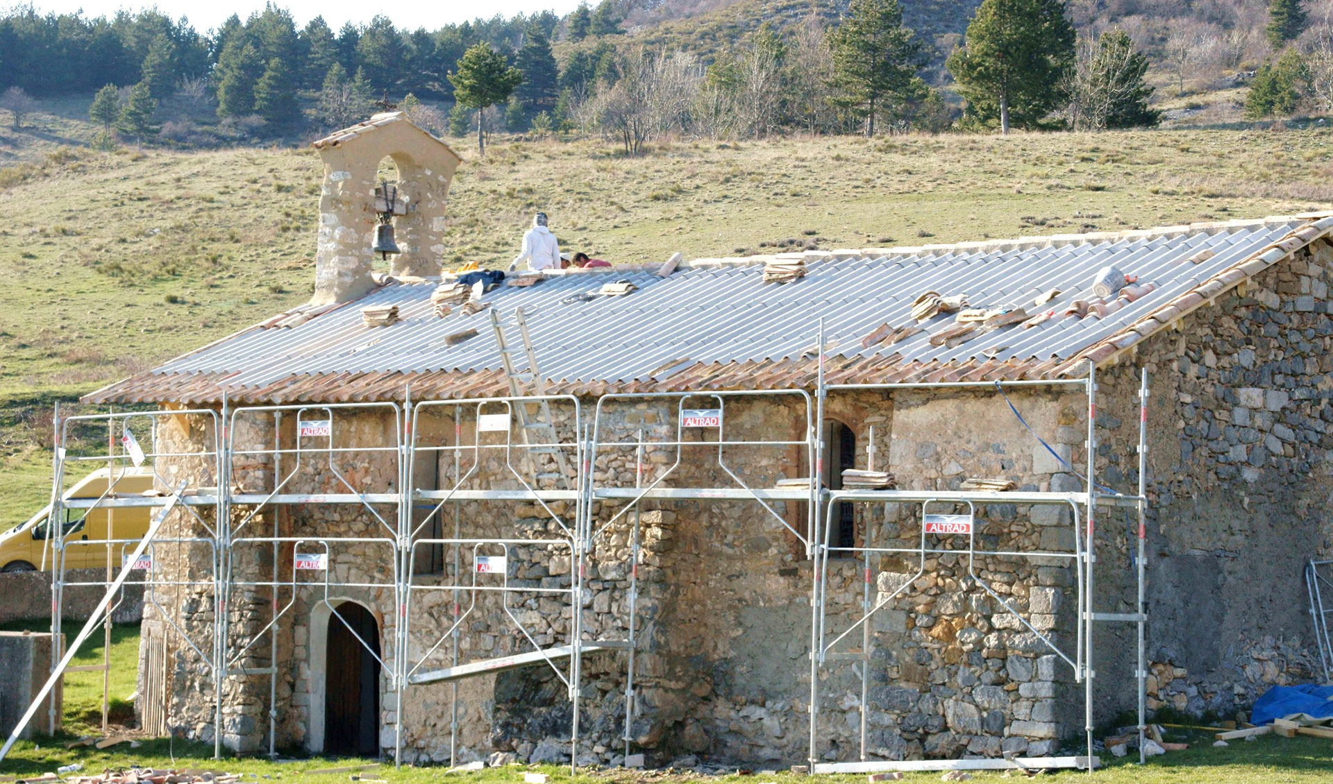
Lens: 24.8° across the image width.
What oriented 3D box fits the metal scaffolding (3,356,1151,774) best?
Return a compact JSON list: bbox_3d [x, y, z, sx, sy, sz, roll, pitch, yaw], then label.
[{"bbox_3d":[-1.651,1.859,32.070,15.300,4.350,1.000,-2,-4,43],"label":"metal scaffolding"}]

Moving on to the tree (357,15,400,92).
[{"bbox_3d":[-29.419,-34.619,310.000,4.335,7.713,4.335,1,-3,0],"label":"tree"}]

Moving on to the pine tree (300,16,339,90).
[{"bbox_3d":[-29.439,-28.553,258.000,3.364,6.906,3.364,1,-3,0],"label":"pine tree"}]

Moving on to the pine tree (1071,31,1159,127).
[{"bbox_3d":[27.395,-19.046,185.000,5.460,6.158,5.460,1,-3,0],"label":"pine tree"}]

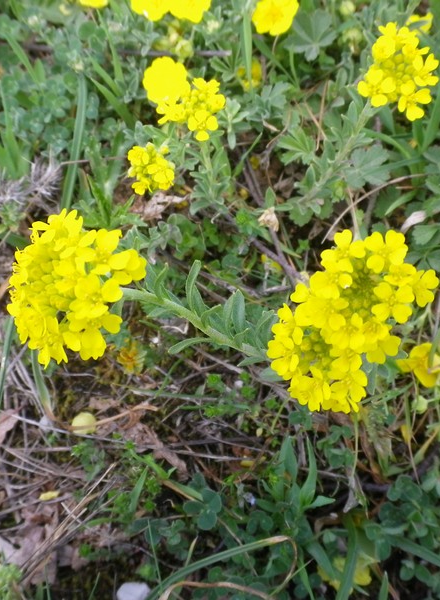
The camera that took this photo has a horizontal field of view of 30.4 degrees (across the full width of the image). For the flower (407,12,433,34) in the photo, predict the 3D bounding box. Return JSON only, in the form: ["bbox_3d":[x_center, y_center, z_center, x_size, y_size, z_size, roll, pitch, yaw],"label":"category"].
[{"bbox_3d":[0.110,-0.151,0.444,0.017,0.007,0.015,16,63,10],"label":"flower"}]

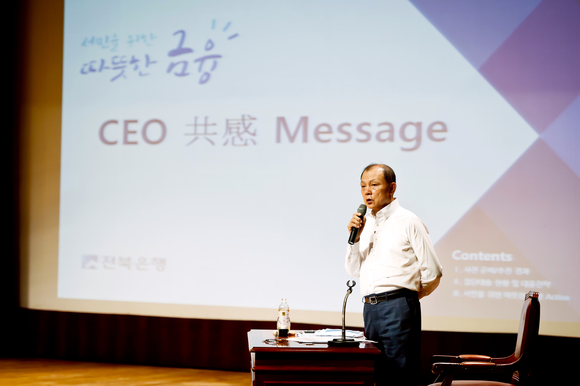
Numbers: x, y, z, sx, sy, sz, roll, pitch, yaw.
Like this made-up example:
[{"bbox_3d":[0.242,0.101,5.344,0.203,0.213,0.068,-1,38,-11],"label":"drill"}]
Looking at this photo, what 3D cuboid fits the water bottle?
[{"bbox_3d":[-0.031,0.660,10.200,0.066,0.207,0.066,0,0,0],"label":"water bottle"}]

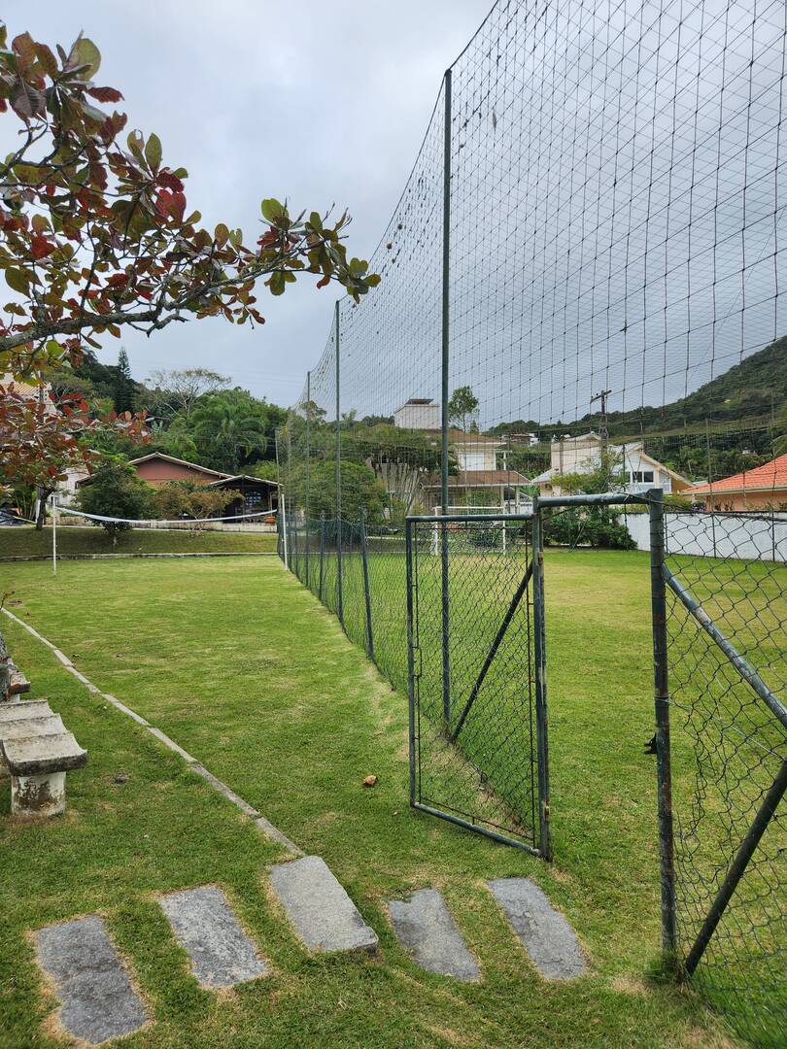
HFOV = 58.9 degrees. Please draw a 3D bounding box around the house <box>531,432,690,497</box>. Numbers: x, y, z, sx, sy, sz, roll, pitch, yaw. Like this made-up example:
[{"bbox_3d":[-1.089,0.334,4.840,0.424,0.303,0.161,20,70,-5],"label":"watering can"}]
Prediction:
[{"bbox_3d":[17.000,-2.850,56.000,8.500,7.800,10.500,0,1,-13],"label":"house"}]

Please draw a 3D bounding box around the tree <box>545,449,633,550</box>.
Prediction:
[{"bbox_3d":[10.050,-1.270,35.800,4.500,5.100,4.200,0,1,-13],"label":"tree"}]

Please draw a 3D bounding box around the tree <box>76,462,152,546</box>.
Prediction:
[{"bbox_3d":[-11.418,-0.834,28.500,3.100,3.400,3.100,0,1,-22],"label":"tree"}]

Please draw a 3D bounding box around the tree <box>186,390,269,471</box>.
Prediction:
[{"bbox_3d":[-13.781,-7.638,58.000,6.800,7.200,6.500,0,1,-13],"label":"tree"}]

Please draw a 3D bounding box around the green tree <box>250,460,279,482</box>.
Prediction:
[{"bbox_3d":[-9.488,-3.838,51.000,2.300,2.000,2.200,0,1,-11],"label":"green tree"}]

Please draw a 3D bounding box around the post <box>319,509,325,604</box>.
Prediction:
[{"bbox_3d":[-1.352,0.614,13.200,0.050,1.733,0.050,0,1,-13],"label":"post"}]

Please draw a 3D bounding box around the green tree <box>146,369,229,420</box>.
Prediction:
[{"bbox_3d":[-22.100,-13.400,75.000,9.400,7.200,8.200,0,1,-16],"label":"green tree"}]

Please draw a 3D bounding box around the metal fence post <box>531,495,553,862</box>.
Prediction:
[{"bbox_3d":[0.710,0.736,3.325,0.050,1.736,0.050,-1,1,-13],"label":"metal fence post"}]

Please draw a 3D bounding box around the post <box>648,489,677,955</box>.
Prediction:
[{"bbox_3d":[1.033,0.763,2.665,0.053,1.800,0.053,-2,1,-13],"label":"post"}]

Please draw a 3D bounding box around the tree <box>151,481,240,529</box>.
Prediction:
[{"bbox_3d":[-8.834,-0.799,31.000,3.900,2.450,3.500,0,1,-16],"label":"tree"}]

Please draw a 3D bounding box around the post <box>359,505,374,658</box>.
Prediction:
[{"bbox_3d":[-0.312,0.678,8.140,0.055,1.744,0.050,-4,1,-12],"label":"post"}]

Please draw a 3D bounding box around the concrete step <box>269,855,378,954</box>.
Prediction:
[{"bbox_3d":[-0.333,1.656,3.015,0.270,0.080,0.720,-1,1,-24],"label":"concrete step"}]

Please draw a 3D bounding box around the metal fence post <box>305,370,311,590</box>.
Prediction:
[{"bbox_3d":[-2.035,-1.090,16.650,0.060,5.200,0.060,0,1,-13],"label":"metal fence post"}]

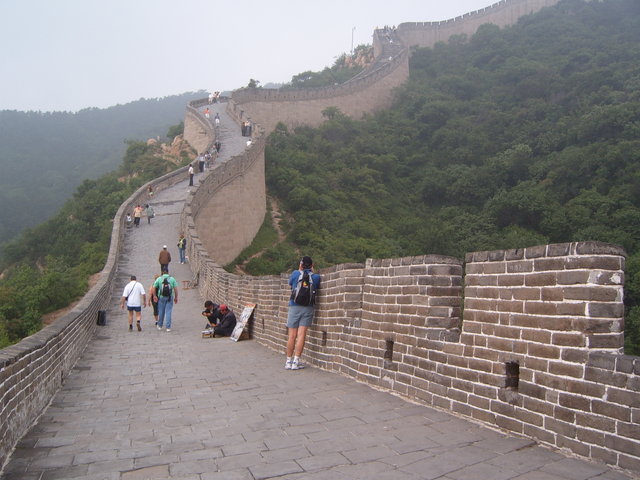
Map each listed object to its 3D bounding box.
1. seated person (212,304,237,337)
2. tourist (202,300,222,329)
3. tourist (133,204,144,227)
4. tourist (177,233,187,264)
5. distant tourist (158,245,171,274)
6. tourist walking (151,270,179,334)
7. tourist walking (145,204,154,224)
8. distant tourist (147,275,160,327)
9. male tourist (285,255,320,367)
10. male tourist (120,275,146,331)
[{"bbox_3d":[-2.576,2.184,18.500,0.720,0.879,0.580,0,0,-22],"label":"seated person"},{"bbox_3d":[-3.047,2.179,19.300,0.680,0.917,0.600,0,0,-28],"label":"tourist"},{"bbox_3d":[-13.758,-1.809,52.000,0.650,1.657,0.450,0,0,-9],"label":"tourist"},{"bbox_3d":[-7.639,0.525,37.800,0.520,1.658,0.400,0,0,5],"label":"tourist"},{"bbox_3d":[-7.807,1.110,34.600,0.600,1.674,0.400,0,0,-12],"label":"distant tourist"},{"bbox_3d":[-4.615,1.861,20.500,0.720,1.804,0.500,0,0,-10],"label":"tourist walking"},{"bbox_3d":[-13.434,-2.032,54.300,0.600,1.572,0.420,0,0,-9],"label":"tourist walking"},{"bbox_3d":[-5.226,1.917,21.800,0.520,1.635,0.420,0,0,-12],"label":"distant tourist"},{"bbox_3d":[-0.272,1.156,10.800,0.560,1.792,0.500,0,0,18],"label":"male tourist"},{"bbox_3d":[-5.613,1.930,20.600,0.730,1.692,0.480,0,0,-12],"label":"male tourist"}]

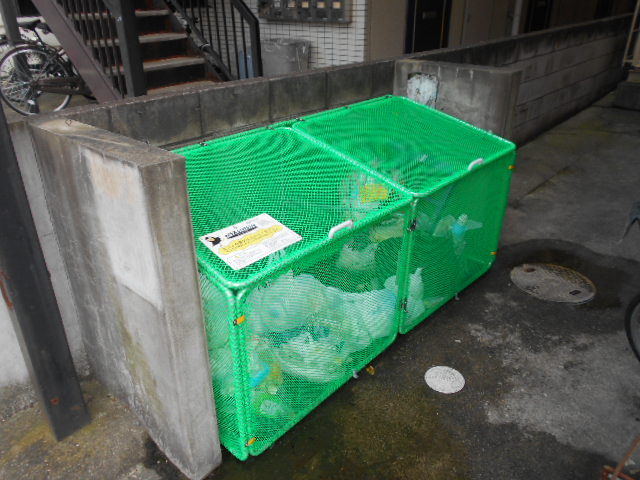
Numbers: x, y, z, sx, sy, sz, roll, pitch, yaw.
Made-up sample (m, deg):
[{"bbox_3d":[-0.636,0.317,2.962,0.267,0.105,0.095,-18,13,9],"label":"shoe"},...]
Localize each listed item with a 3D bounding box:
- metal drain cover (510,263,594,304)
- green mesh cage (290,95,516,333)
[{"bbox_3d":[1.282,0.244,2.653,0.428,0.030,0.428,-2,27,1],"label":"metal drain cover"},{"bbox_3d":[0.430,-0.201,2.630,0.773,0.871,0.904,22,33,40],"label":"green mesh cage"}]

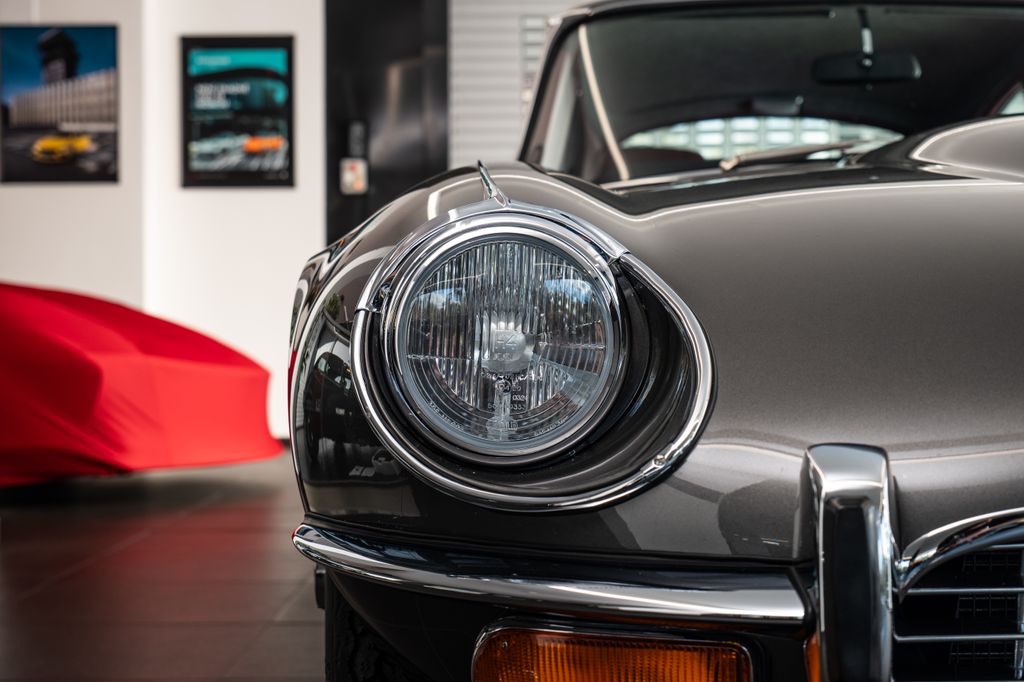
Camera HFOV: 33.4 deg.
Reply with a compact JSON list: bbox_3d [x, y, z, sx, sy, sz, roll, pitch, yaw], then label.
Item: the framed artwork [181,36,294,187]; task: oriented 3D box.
[{"bbox_3d":[-1.466,-1.224,9.120,0.602,0.805,0.030,0,0,0],"label":"framed artwork"}]

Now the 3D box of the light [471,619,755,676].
[{"bbox_3d":[0.071,0.242,1.225,0.210,0.080,0.060,0,0,14],"label":"light"}]

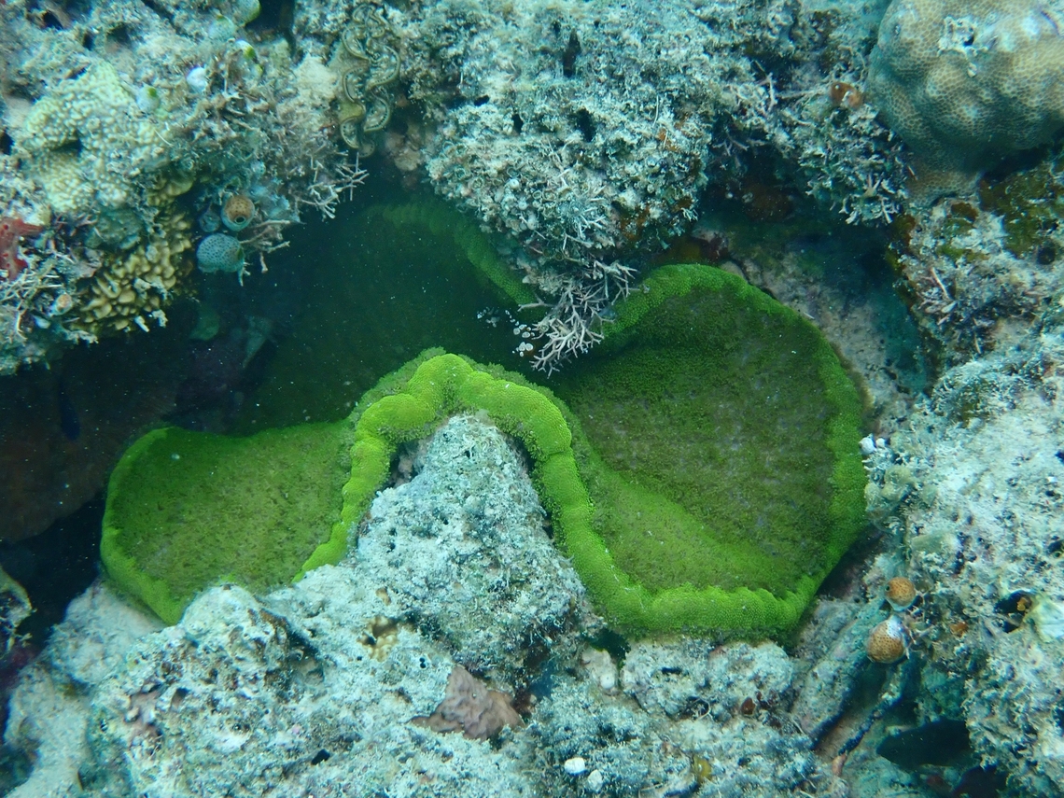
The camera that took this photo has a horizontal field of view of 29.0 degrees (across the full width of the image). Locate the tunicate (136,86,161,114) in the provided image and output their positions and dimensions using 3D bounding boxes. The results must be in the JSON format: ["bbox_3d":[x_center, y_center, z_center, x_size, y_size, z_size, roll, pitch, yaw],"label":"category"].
[{"bbox_3d":[-0.186,-0.145,1.000,0.012,0.013,0.012,6,40,-10],"label":"tunicate"}]

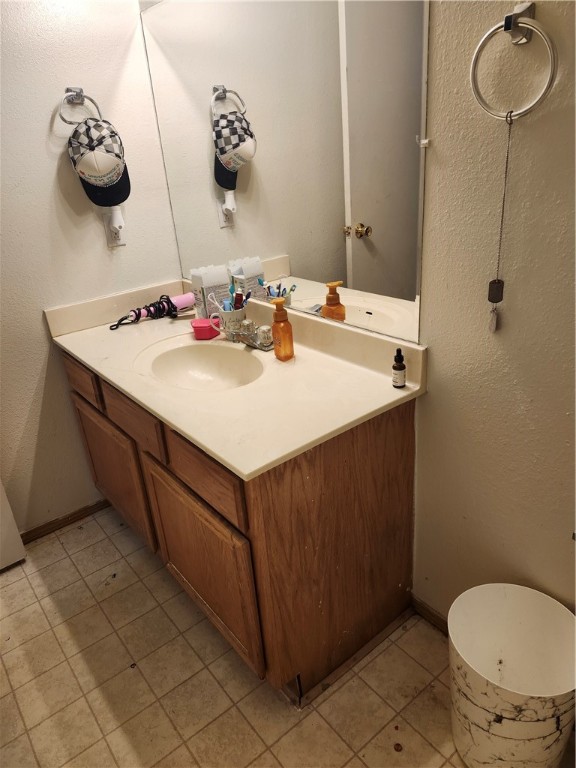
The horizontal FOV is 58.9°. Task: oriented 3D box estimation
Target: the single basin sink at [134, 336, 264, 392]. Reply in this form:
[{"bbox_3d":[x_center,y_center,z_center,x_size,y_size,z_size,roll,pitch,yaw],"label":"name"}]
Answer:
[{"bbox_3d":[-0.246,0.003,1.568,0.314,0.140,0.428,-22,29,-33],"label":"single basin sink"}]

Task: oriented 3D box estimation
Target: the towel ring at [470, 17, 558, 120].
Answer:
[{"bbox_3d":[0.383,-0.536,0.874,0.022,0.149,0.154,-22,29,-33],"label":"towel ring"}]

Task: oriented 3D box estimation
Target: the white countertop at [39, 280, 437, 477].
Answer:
[{"bbox_3d":[-0.262,-0.123,1.578,0.558,0.122,1.256,-22,29,-33],"label":"white countertop"}]

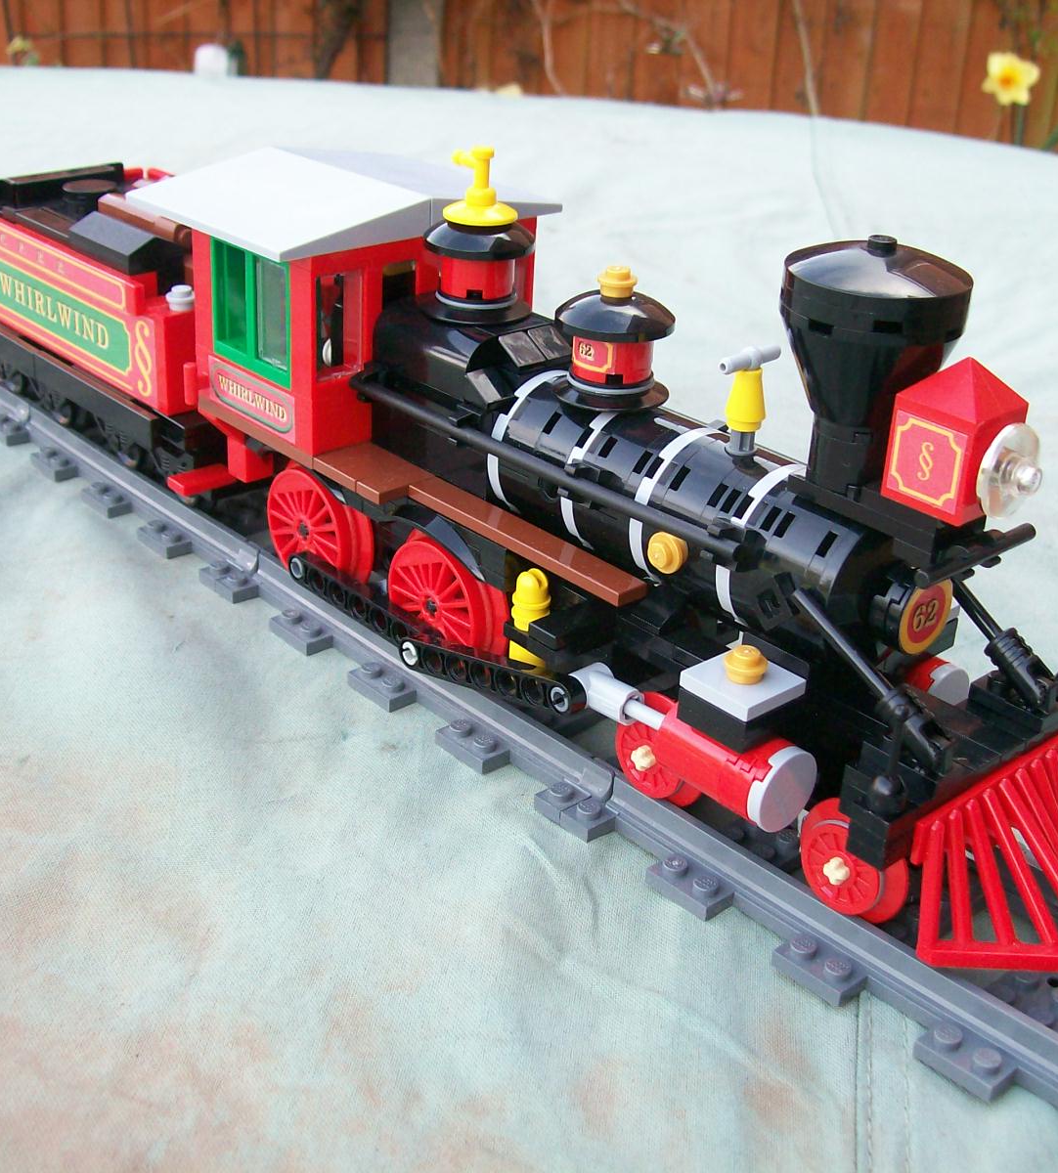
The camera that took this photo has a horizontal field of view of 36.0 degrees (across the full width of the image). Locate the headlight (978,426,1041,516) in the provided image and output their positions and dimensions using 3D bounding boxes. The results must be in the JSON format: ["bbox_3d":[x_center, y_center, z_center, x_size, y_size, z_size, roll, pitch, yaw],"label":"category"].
[{"bbox_3d":[0.079,-0.018,0.264,0.016,0.016,0.007,-20,34,-38],"label":"headlight"}]

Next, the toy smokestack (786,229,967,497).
[{"bbox_3d":[0.058,-0.038,0.281,0.032,0.045,0.032,2,26,-1],"label":"toy smokestack"}]

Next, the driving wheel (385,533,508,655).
[{"bbox_3d":[-0.019,0.003,0.363,0.008,0.037,0.037,-20,34,-38],"label":"driving wheel"}]

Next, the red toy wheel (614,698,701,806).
[{"bbox_3d":[0.025,0.033,0.321,0.006,0.024,0.024,-20,34,-38],"label":"red toy wheel"}]

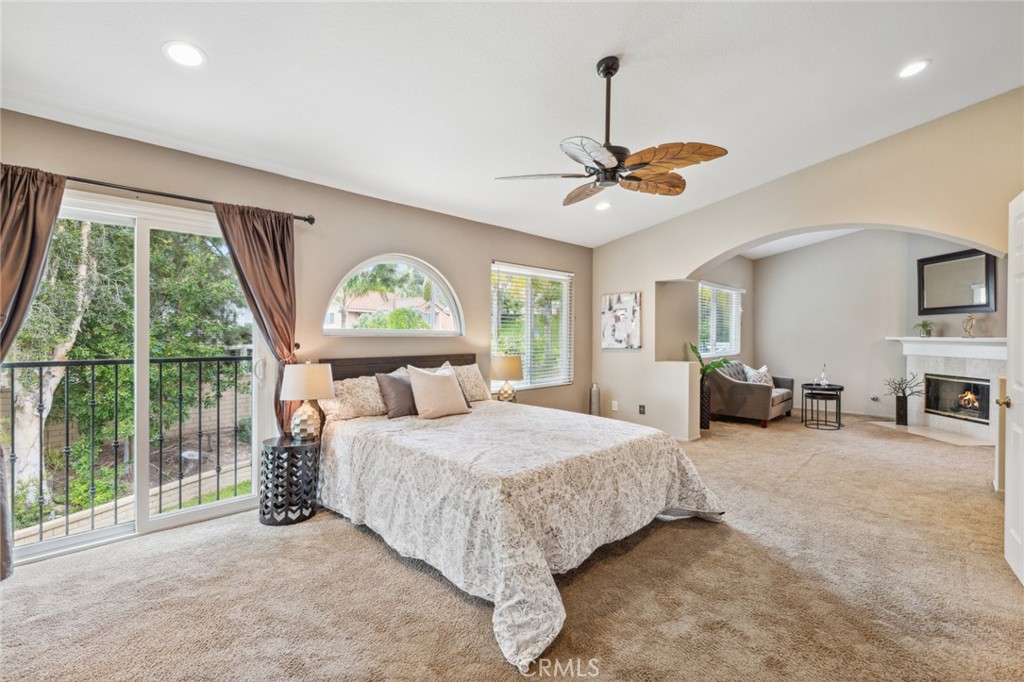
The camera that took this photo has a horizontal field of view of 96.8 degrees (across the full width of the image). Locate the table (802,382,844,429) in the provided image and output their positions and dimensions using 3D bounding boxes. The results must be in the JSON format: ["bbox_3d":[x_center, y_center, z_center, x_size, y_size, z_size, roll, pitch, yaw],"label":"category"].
[{"bbox_3d":[4.448,0.947,6.539,0.600,0.545,0.530,0,1,-45],"label":"table"}]

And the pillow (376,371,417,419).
[{"bbox_3d":[-0.869,0.425,3.867,0.460,0.450,0.160,0,-34,-45],"label":"pillow"}]

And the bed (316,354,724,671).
[{"bbox_3d":[-0.125,0.697,3.391,2.020,1.090,2.470,0,1,-45],"label":"bed"}]

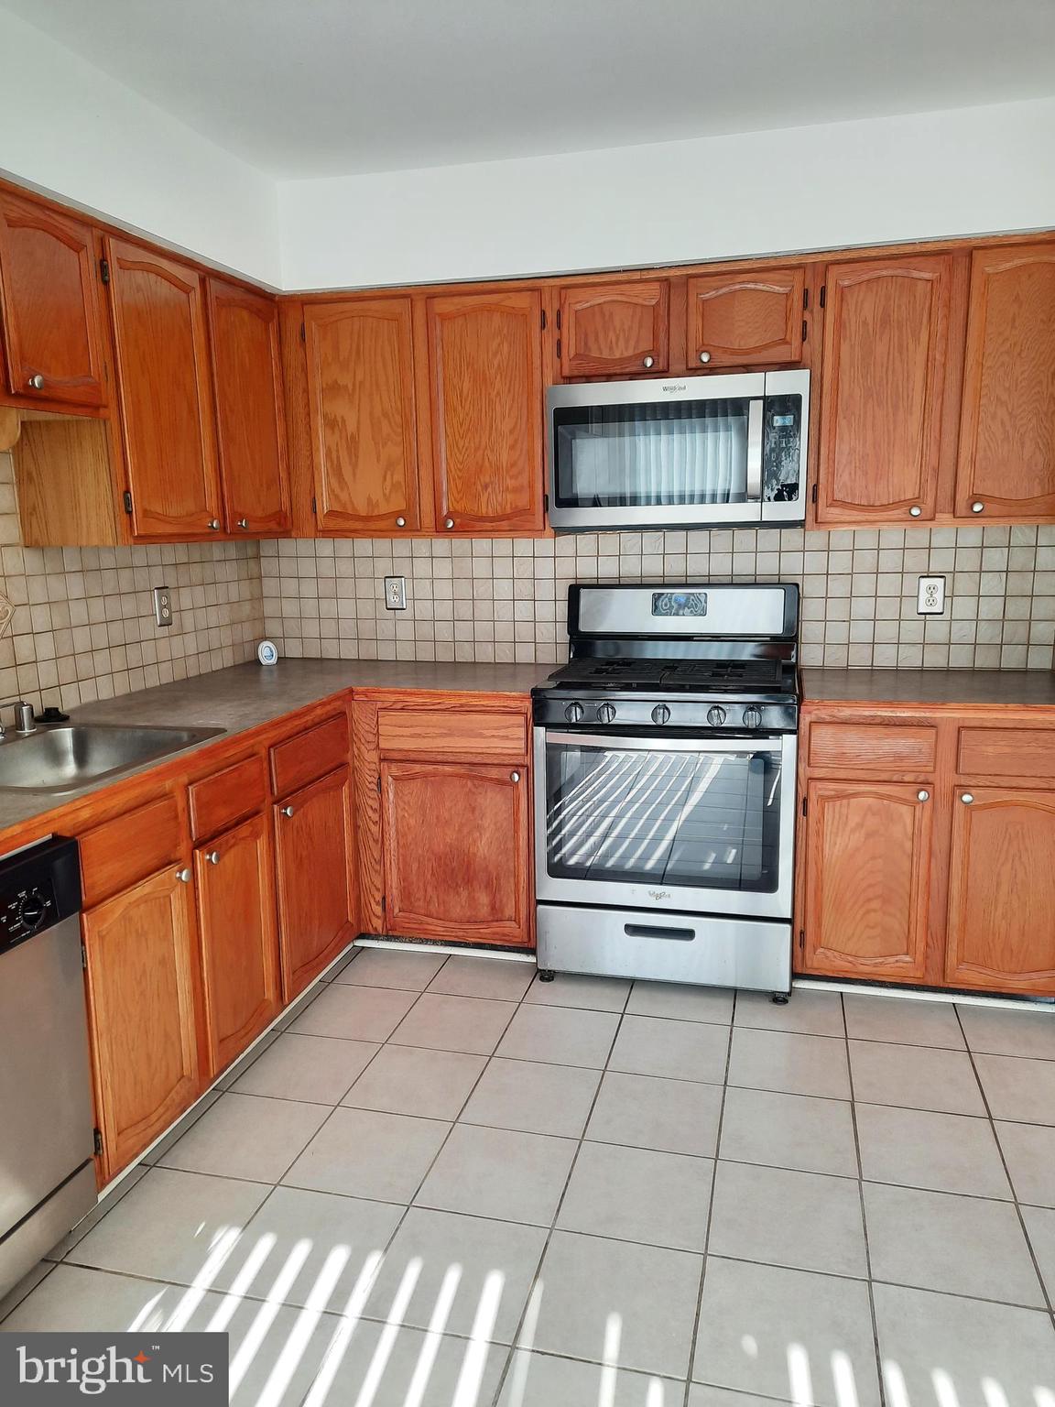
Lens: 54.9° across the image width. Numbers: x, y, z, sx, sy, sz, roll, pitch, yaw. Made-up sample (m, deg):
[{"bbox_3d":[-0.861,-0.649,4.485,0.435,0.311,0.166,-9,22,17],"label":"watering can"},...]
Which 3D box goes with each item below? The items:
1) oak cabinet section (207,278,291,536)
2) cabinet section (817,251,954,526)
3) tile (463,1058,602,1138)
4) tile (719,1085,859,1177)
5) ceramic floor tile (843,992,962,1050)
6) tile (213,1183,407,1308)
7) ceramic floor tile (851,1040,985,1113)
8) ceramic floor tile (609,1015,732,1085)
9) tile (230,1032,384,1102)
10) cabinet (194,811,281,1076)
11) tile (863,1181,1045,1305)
[{"bbox_3d":[-0.979,-0.885,3.142,0.290,0.708,0.397,2,11,14],"label":"oak cabinet section"},{"bbox_3d":[1.040,-0.898,3.012,0.326,0.708,0.290,2,11,14],"label":"cabinet section"},{"bbox_3d":[0.018,0.988,2.543,0.304,0.012,0.304,2,11,14],"label":"tile"},{"bbox_3d":[0.613,1.004,2.386,0.303,0.010,0.303,2,11,14],"label":"tile"},{"bbox_3d":[1.063,0.904,2.882,0.303,0.010,0.280,2,11,14],"label":"ceramic floor tile"},{"bbox_3d":[-0.433,1.091,2.040,0.303,0.010,0.303,2,11,14],"label":"tile"},{"bbox_3d":[0.988,0.958,2.601,0.303,0.010,0.303,2,11,14],"label":"ceramic floor tile"},{"bbox_3d":[0.393,0.942,2.760,0.304,0.012,0.304,2,11,14],"label":"ceramic floor tile"},{"bbox_3d":[-0.579,0.966,2.694,0.303,0.010,0.303,2,11,14],"label":"tile"},{"bbox_3d":[-1.003,0.590,2.644,0.560,0.581,0.325,2,11,14],"label":"cabinet"},{"bbox_3d":[0.835,1.071,2.020,0.303,0.010,0.303,2,11,14],"label":"tile"}]

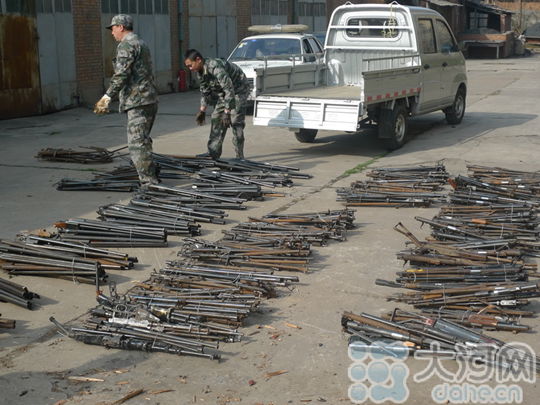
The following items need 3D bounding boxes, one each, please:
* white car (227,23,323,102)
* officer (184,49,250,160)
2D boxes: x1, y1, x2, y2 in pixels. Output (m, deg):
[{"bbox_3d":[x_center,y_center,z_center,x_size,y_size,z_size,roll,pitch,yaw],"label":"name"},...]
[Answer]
[{"bbox_3d":[0.113,-2.593,17.187,1.700,1.540,4.500,2,12,11],"label":"white car"},{"bbox_3d":[-0.644,-1.214,11.032,0.740,1.330,0.530,-6,13,-27],"label":"officer"}]

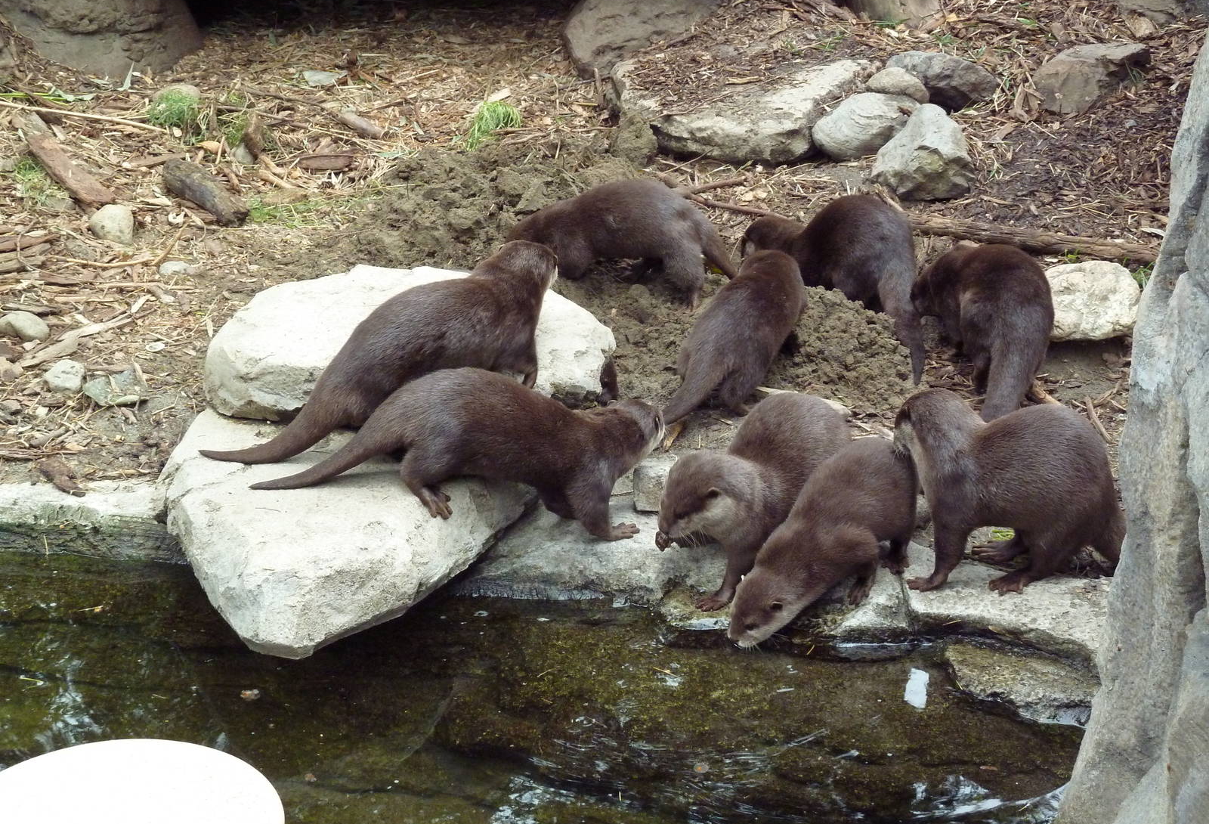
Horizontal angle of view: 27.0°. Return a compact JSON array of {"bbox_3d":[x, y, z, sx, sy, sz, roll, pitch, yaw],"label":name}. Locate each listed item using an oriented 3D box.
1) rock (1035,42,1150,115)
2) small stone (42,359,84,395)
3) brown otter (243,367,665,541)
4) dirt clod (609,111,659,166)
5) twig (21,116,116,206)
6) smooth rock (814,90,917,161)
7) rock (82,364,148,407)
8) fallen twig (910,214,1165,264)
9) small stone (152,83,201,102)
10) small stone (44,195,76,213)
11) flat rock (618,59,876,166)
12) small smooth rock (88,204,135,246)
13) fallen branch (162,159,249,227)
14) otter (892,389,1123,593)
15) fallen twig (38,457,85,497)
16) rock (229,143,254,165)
[{"bbox_3d":[0.977,-0.677,5.076,0.225,0.130,0.160,0,24,0],"label":"rock"},{"bbox_3d":[-0.970,-0.062,4.513,0.075,0.050,0.060,0,24,0],"label":"small stone"},{"bbox_3d":[-0.250,0.059,3.933,0.673,0.291,0.178,-3,24,-7],"label":"brown otter"},{"bbox_3d":[0.057,-0.542,4.970,0.100,0.105,0.090,0,24,0],"label":"dirt clod"},{"bbox_3d":[-1.159,-0.533,5.420,0.060,0.045,0.490,-14,31,-25],"label":"twig"},{"bbox_3d":[0.585,-0.630,5.574,0.230,0.110,0.150,-8,25,-18],"label":"smooth rock"},{"bbox_3d":[-0.825,-0.053,4.240,0.110,0.040,0.110,0,24,0],"label":"rock"},{"bbox_3d":[0.788,-0.326,4.614,0.500,0.050,0.055,5,25,12],"label":"fallen twig"},{"bbox_3d":[-0.893,-0.651,5.259,0.105,0.065,0.090,0,24,0],"label":"small stone"},{"bbox_3d":[-1.141,-0.436,5.266,0.068,0.035,0.050,0,24,0],"label":"small stone"},{"bbox_3d":[0.299,-0.673,5.494,0.551,0.143,0.428,0,24,0],"label":"flat rock"},{"bbox_3d":[-1.000,-0.379,5.105,0.092,0.062,0.075,0,24,0],"label":"small smooth rock"},{"bbox_3d":[-0.772,-0.426,4.856,0.070,0.060,0.250,-13,27,-26],"label":"fallen branch"},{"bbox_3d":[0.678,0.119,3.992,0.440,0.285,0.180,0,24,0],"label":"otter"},{"bbox_3d":[-0.897,0.096,4.149,0.056,0.031,0.138,-16,28,-31],"label":"fallen twig"},{"bbox_3d":[-0.767,-0.555,5.316,0.053,0.049,0.046,0,24,0],"label":"rock"}]

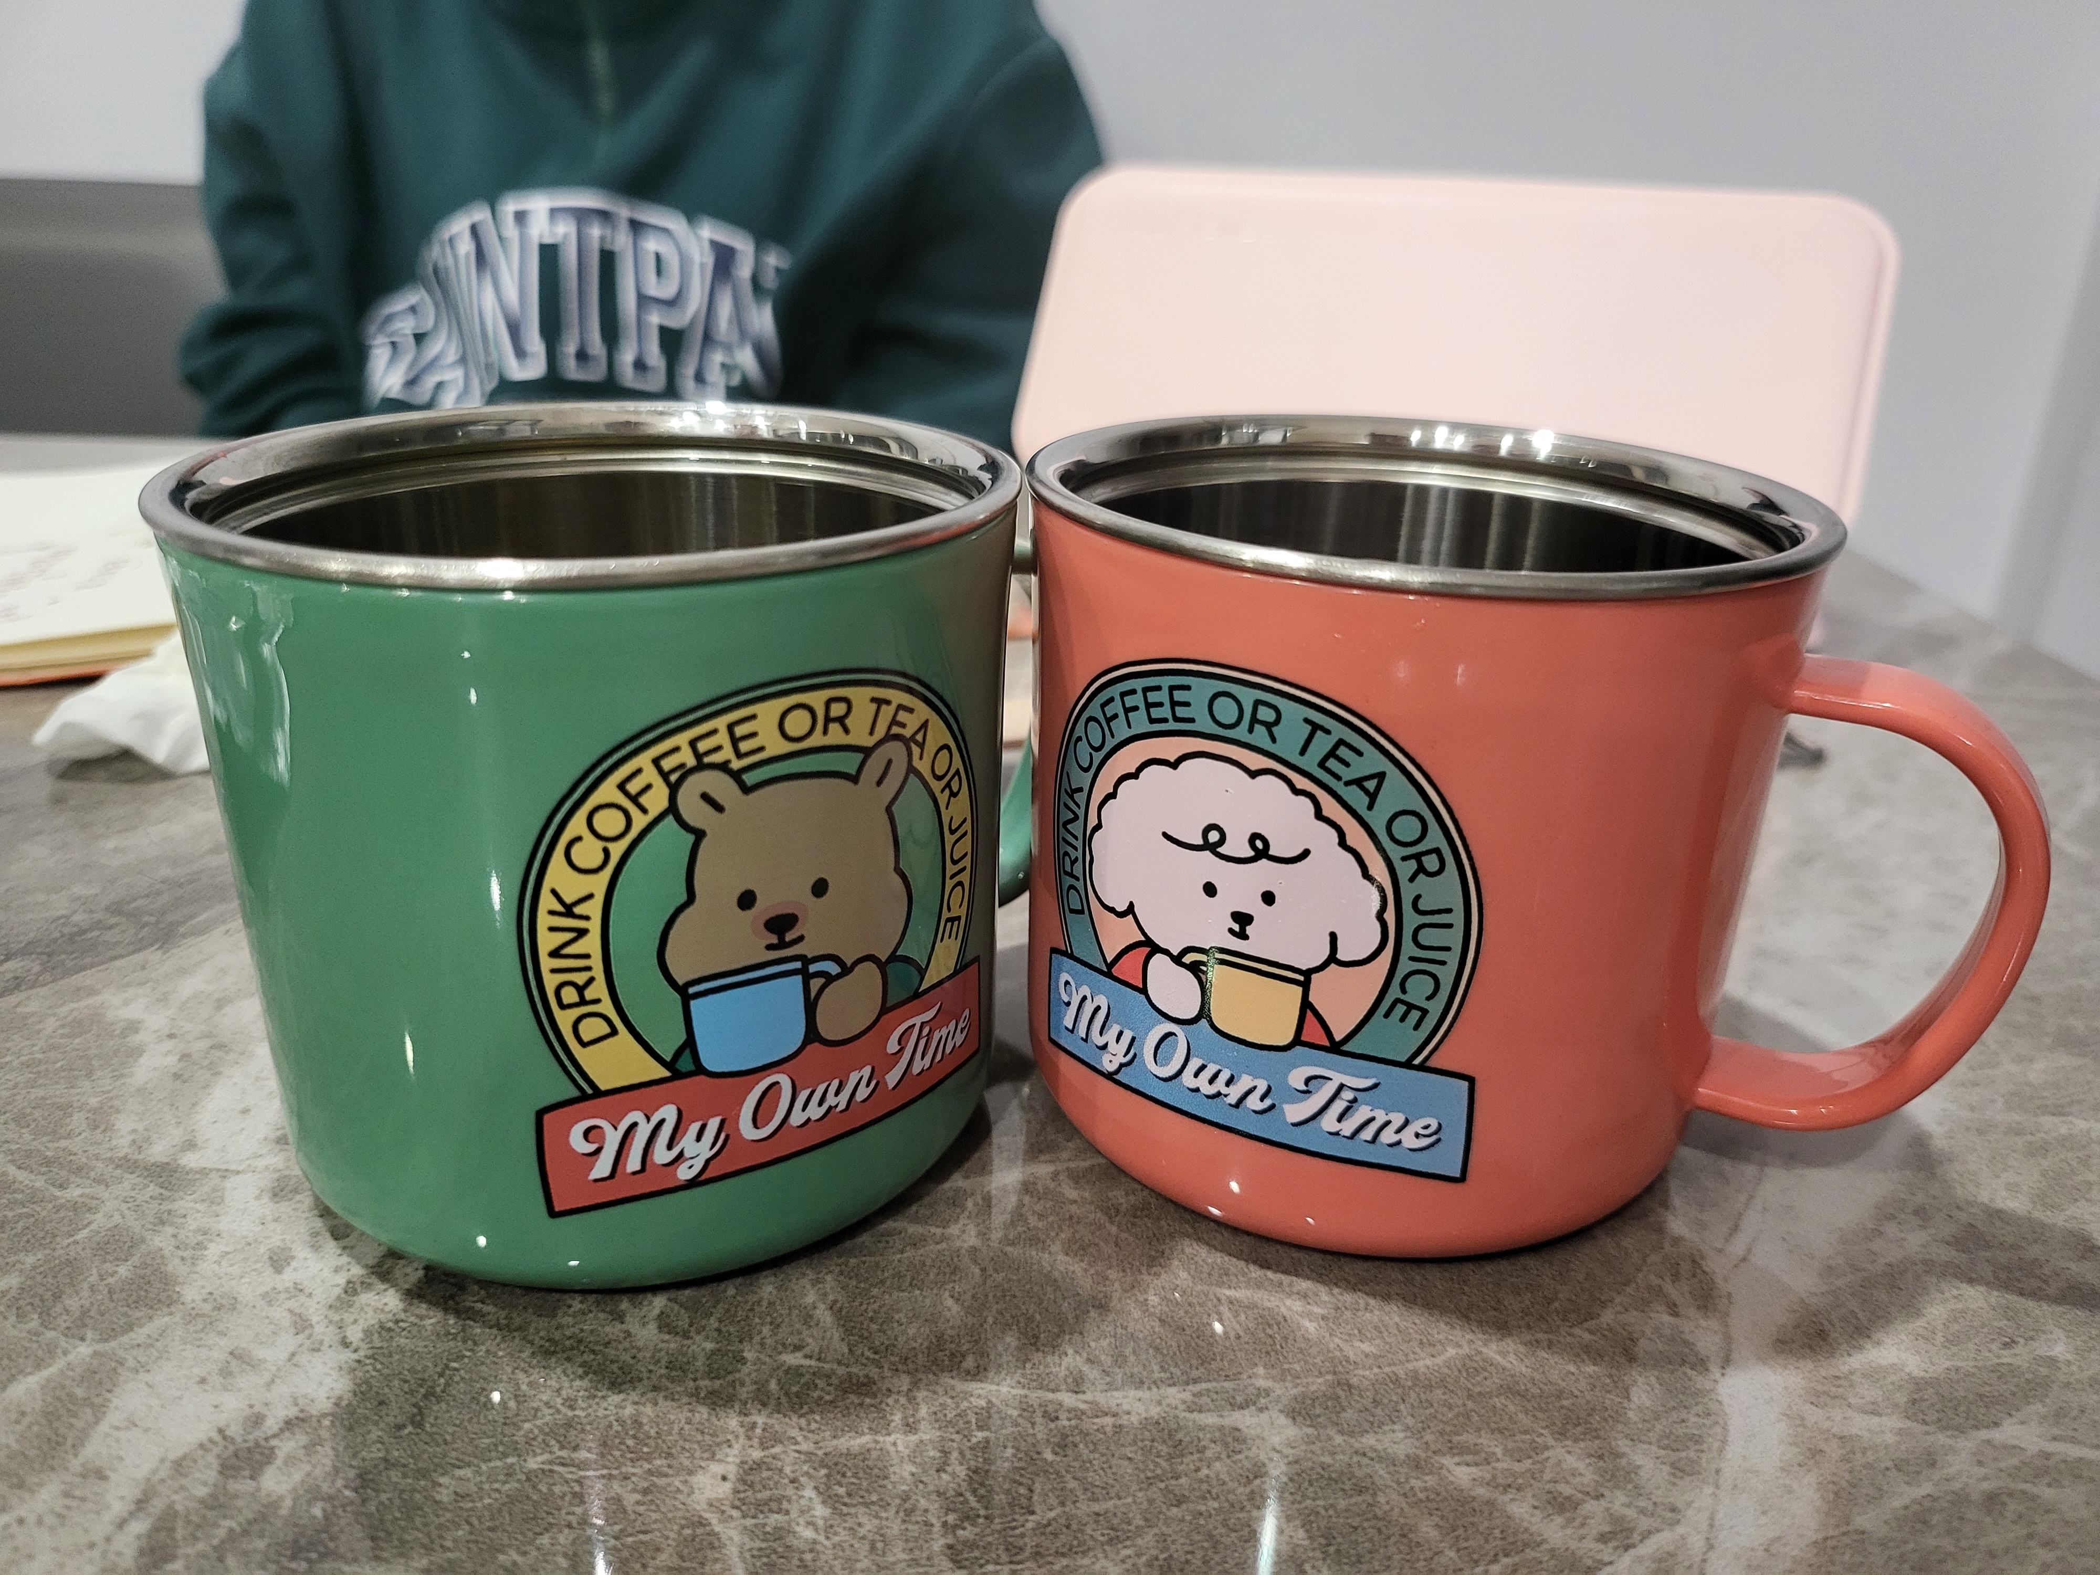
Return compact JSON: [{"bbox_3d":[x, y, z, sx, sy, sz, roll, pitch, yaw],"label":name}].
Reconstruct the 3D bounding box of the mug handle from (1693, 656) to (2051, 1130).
[{"bbox_3d":[0.089,0.014,0.157,0.028,0.051,0.014,17,27,30],"label":"mug handle"}]

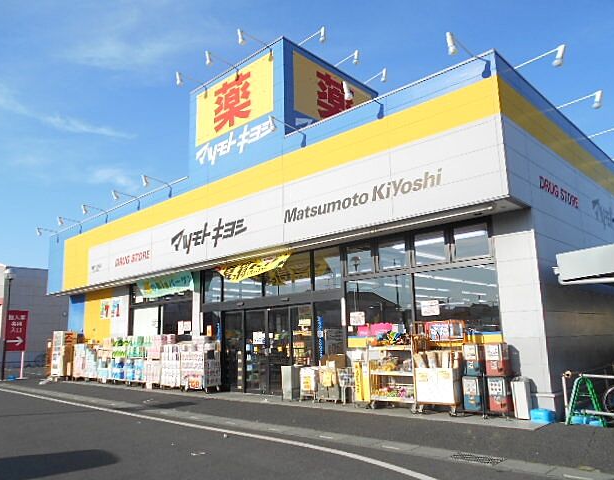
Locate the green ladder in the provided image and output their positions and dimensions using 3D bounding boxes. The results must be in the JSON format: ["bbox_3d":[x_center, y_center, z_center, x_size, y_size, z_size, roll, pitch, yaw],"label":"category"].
[{"bbox_3d":[4.414,2.509,7.581,0.530,0.750,0.380,-12,-15,43],"label":"green ladder"}]

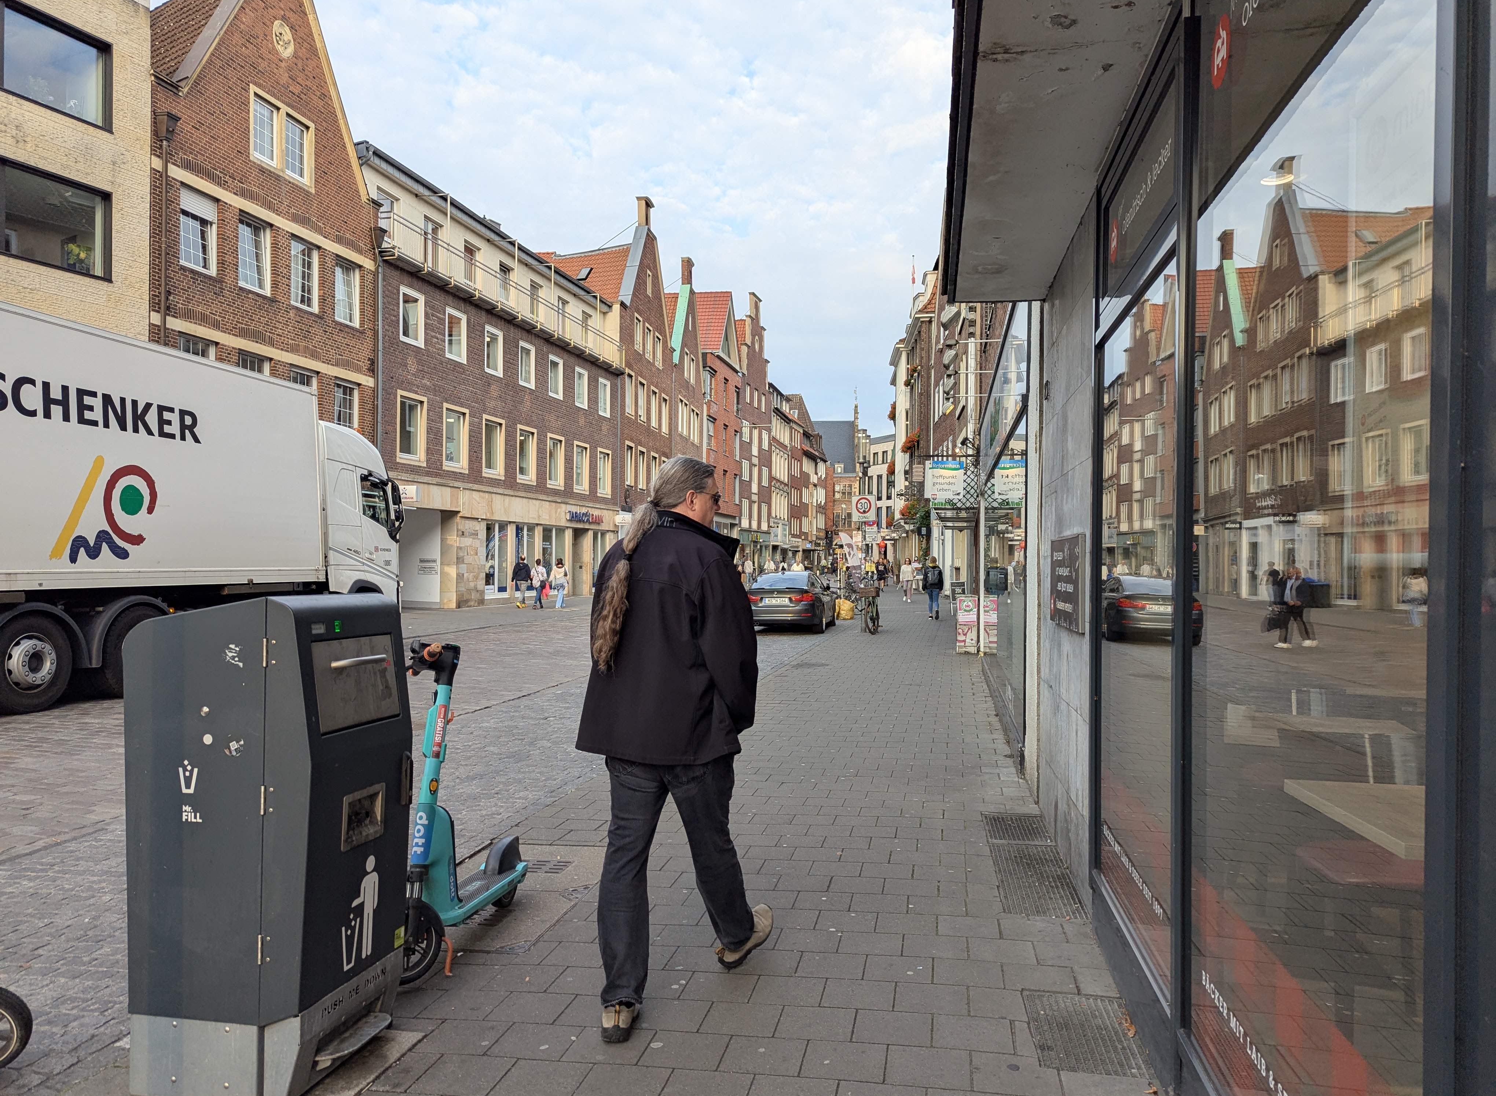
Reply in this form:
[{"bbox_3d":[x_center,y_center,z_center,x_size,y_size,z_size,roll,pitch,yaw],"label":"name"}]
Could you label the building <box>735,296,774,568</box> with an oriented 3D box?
[{"bbox_3d":[-5.099,-8.361,80.388,12.000,21.709,9.845,0,-1,15],"label":"building"}]

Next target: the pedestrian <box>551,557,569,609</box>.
[{"bbox_3d":[-6.101,1.162,33.821,0.500,1.610,0.420,0,-1,11],"label":"pedestrian"}]

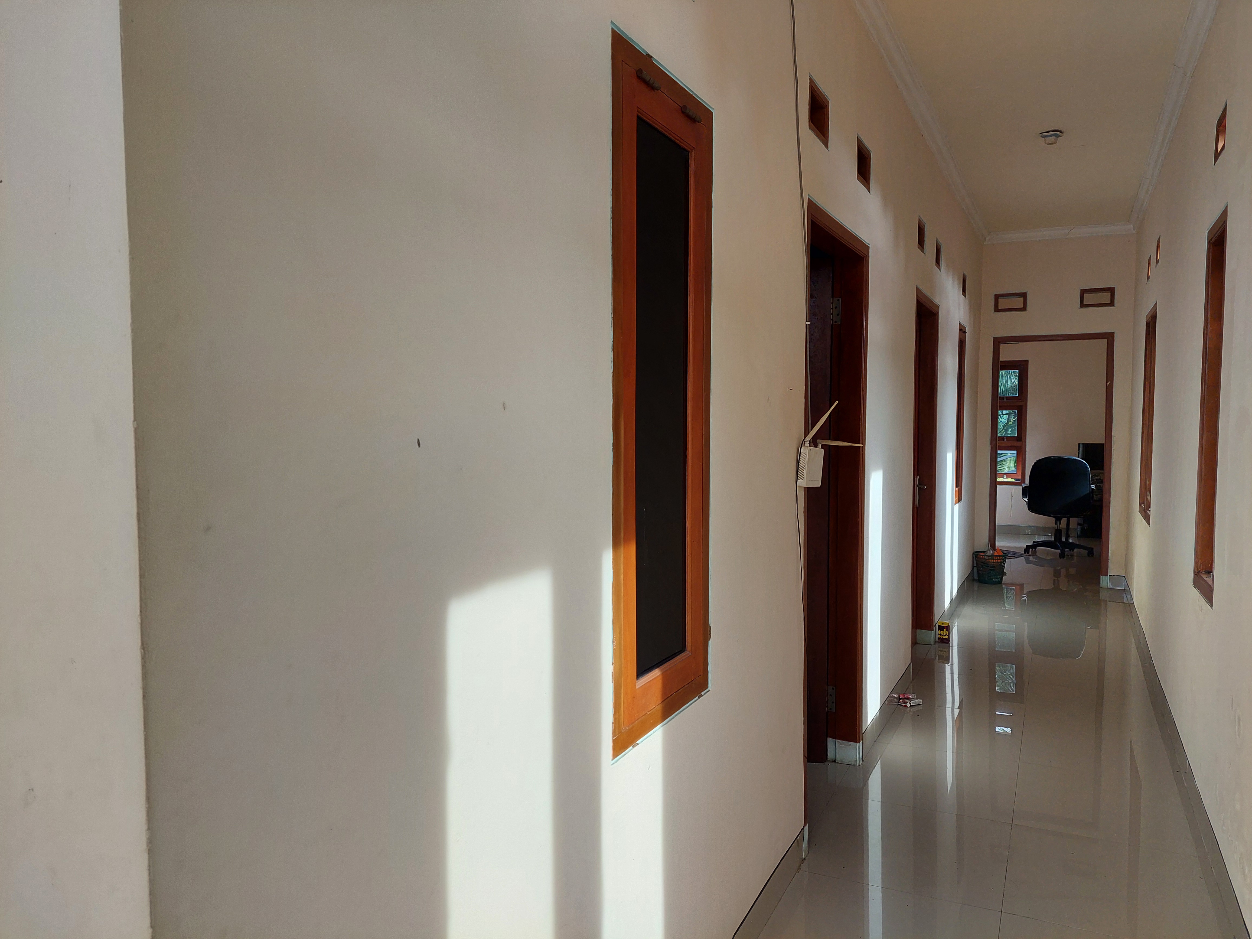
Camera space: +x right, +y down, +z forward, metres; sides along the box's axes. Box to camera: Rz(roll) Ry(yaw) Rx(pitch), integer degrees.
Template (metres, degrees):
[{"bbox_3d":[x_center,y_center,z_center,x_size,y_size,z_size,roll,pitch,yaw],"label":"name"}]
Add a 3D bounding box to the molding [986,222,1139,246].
[{"bbox_3d":[3.557,-1.948,7.179,1.146,0.070,0.075,1,3,27],"label":"molding"}]

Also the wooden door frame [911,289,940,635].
[{"bbox_3d":[1.664,0.065,5.002,0.134,2.075,0.894,1,3,27],"label":"wooden door frame"}]

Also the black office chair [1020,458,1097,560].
[{"bbox_3d":[4.455,0.364,8.953,0.668,1.035,0.643,1,3,27],"label":"black office chair"}]

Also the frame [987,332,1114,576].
[{"bbox_3d":[3.597,-0.079,7.367,0.915,2.095,0.131,1,3,27],"label":"frame"}]

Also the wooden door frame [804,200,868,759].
[{"bbox_3d":[0.707,0.168,3.140,0.139,2.075,0.904,1,3,27],"label":"wooden door frame"}]

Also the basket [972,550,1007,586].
[{"bbox_3d":[3.138,0.829,7.446,0.276,0.276,0.276,1,3,27],"label":"basket"}]

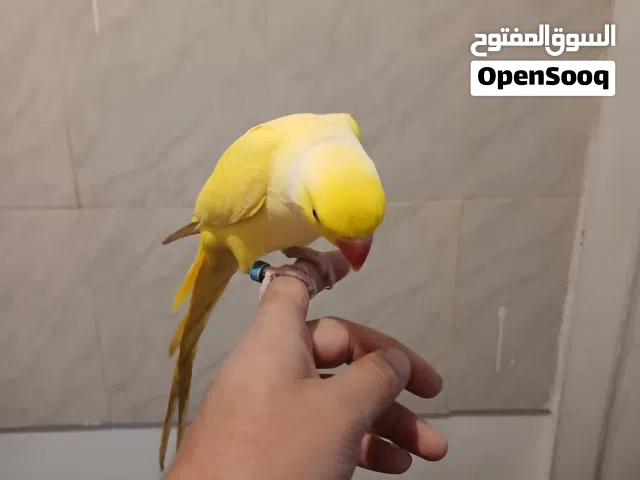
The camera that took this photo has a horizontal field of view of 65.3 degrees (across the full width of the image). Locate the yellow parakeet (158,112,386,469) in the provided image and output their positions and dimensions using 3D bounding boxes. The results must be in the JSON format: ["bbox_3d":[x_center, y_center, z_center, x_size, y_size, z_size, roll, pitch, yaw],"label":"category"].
[{"bbox_3d":[-0.039,0.049,0.325,0.080,0.255,0.178,-12,17,-43],"label":"yellow parakeet"}]

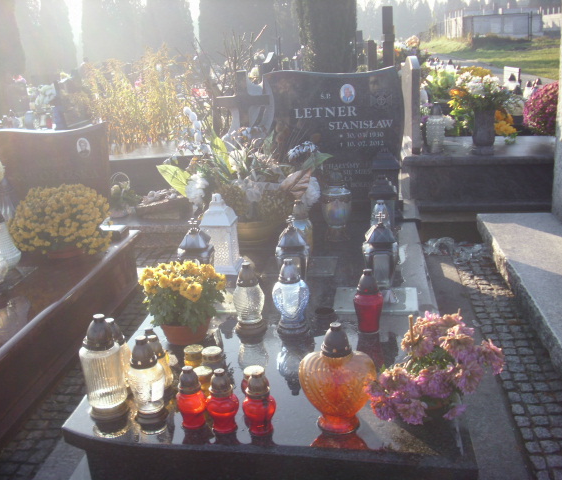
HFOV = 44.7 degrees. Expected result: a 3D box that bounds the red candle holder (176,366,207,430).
[{"bbox_3d":[-0.233,0.399,1.750,0.076,0.157,0.076,-1,16,8],"label":"red candle holder"}]

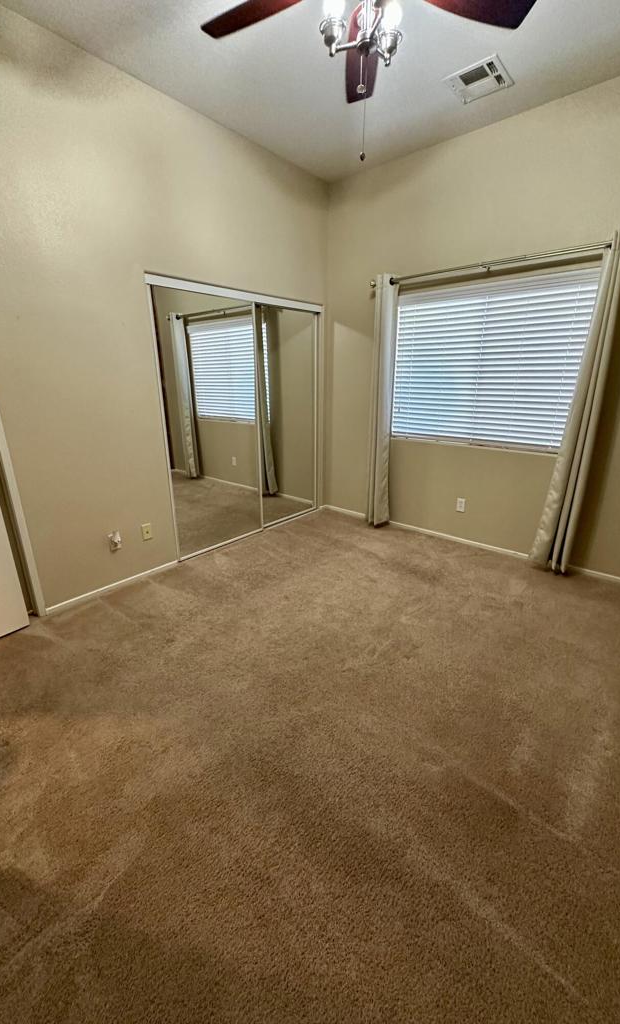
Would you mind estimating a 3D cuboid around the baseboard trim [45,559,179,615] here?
[{"bbox_3d":[-1.357,0.521,2.961,0.015,0.045,0.950,15,23,38],"label":"baseboard trim"}]

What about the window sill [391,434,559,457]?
[{"bbox_3d":[1.341,-0.562,3.490,1.530,0.030,0.100,15,23,38],"label":"window sill"}]

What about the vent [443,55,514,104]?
[{"bbox_3d":[0.994,-2.526,2.441,0.315,0.020,0.320,15,23,38],"label":"vent"}]

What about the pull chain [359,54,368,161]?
[{"bbox_3d":[0.209,-1.591,1.634,0.030,0.330,0.030,0,18,0],"label":"pull chain"}]

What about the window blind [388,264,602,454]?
[{"bbox_3d":[1.348,-1.150,3.301,1.510,1.215,0.060,15,23,38],"label":"window blind"}]

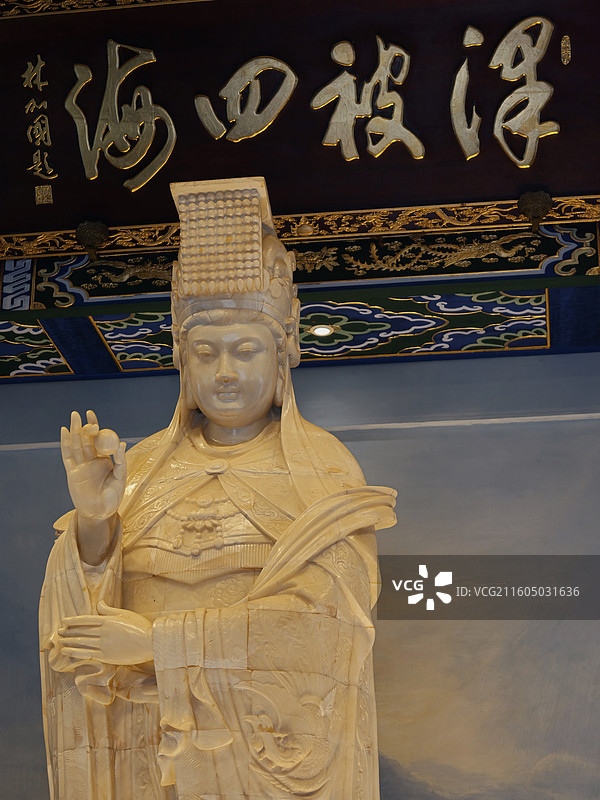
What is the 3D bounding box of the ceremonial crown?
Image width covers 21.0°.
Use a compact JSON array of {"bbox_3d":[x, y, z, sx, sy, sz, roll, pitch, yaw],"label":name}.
[{"bbox_3d":[-0.246,-0.471,6.277,0.491,0.611,0.498,-4,-25,11],"label":"ceremonial crown"}]

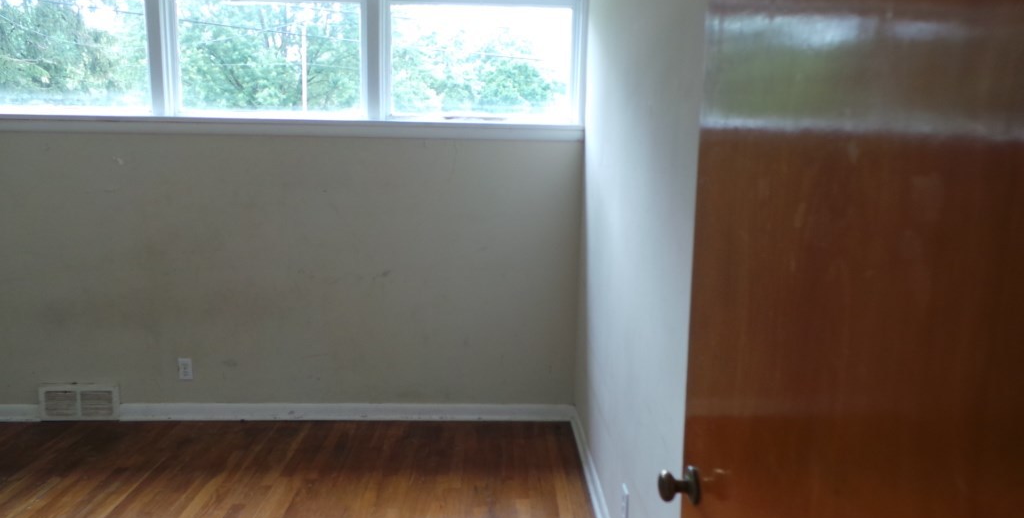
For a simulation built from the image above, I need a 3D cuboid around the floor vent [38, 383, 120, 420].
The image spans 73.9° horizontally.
[{"bbox_3d":[-2.188,0.727,3.445,0.385,0.185,0.035,1,9,-2],"label":"floor vent"}]

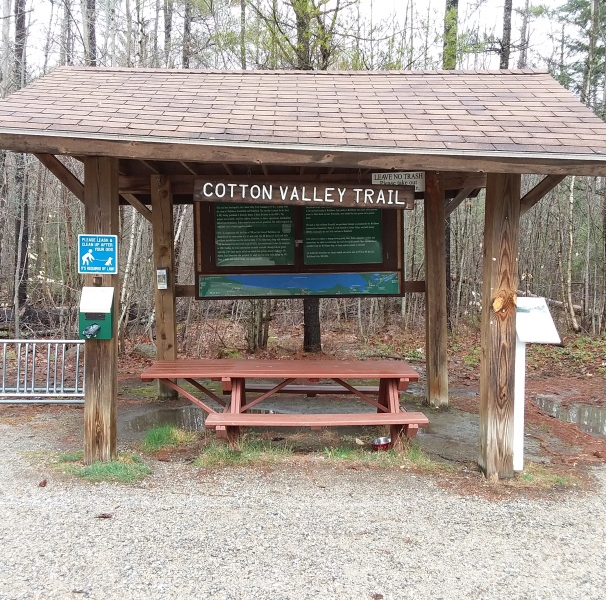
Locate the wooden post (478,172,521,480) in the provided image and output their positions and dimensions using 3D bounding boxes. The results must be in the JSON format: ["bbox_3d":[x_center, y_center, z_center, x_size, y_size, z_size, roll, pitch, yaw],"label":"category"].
[{"bbox_3d":[1.560,0.175,4.941,0.203,2.446,0.203,0,3,0],"label":"wooden post"}]

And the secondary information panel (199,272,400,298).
[{"bbox_3d":[-0.035,-0.172,7.133,2.288,0.256,0.030,-1,3,0],"label":"secondary information panel"}]

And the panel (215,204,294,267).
[{"bbox_3d":[-0.544,-0.777,7.116,0.895,0.777,0.030,-1,3,0],"label":"panel"}]

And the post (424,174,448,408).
[{"bbox_3d":[1.548,-0.143,7.222,0.195,2.694,0.195,-2,3,0],"label":"post"}]

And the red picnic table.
[{"bbox_3d":[-0.215,0.959,5.945,2.450,0.621,1.550,0,3,-2],"label":"red picnic table"}]

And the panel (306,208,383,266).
[{"bbox_3d":[0.462,-0.788,7.115,0.889,0.755,0.030,-1,3,0],"label":"panel"}]

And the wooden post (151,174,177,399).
[{"bbox_3d":[-1.587,-0.138,7.223,0.195,2.554,0.195,-1,3,0],"label":"wooden post"}]

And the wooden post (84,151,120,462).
[{"bbox_3d":[-1.602,0.062,4.975,0.203,2.495,0.203,1,3,0],"label":"wooden post"}]

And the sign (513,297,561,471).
[{"bbox_3d":[1.895,0.679,5.251,0.370,1.384,0.400,0,3,0],"label":"sign"}]

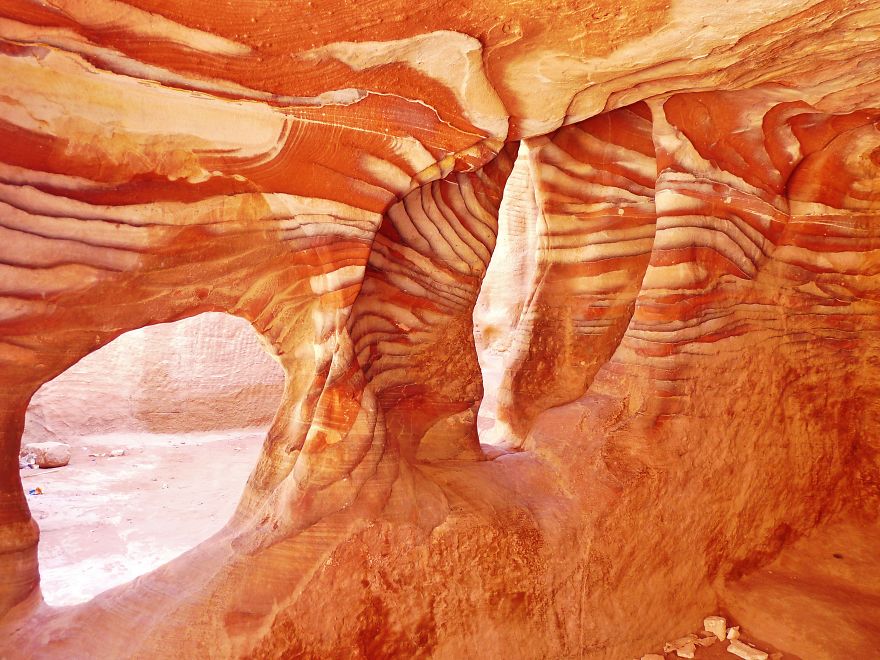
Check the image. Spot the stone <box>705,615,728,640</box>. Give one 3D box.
[{"bbox_3d":[1.208,1.298,3.000,0.092,0.085,0.065,1,4,14],"label":"stone"}]

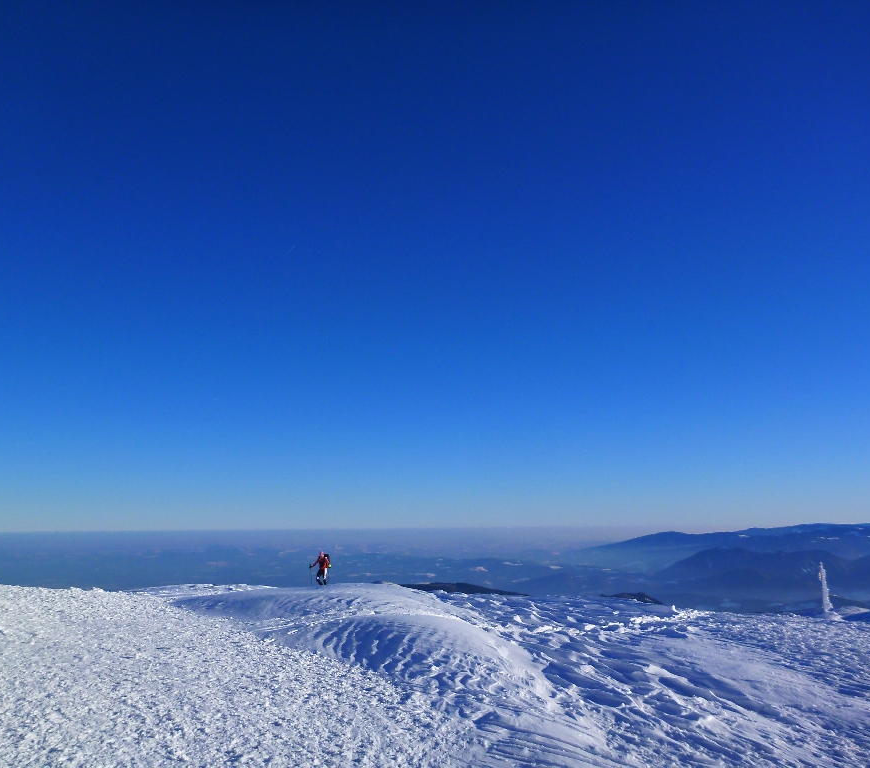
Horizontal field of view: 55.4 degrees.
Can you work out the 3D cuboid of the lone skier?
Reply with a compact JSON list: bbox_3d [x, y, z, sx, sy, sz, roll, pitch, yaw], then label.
[{"bbox_3d":[-5.796,9.365,42.000,0.980,1.720,0.750,-3,-10,17],"label":"lone skier"}]

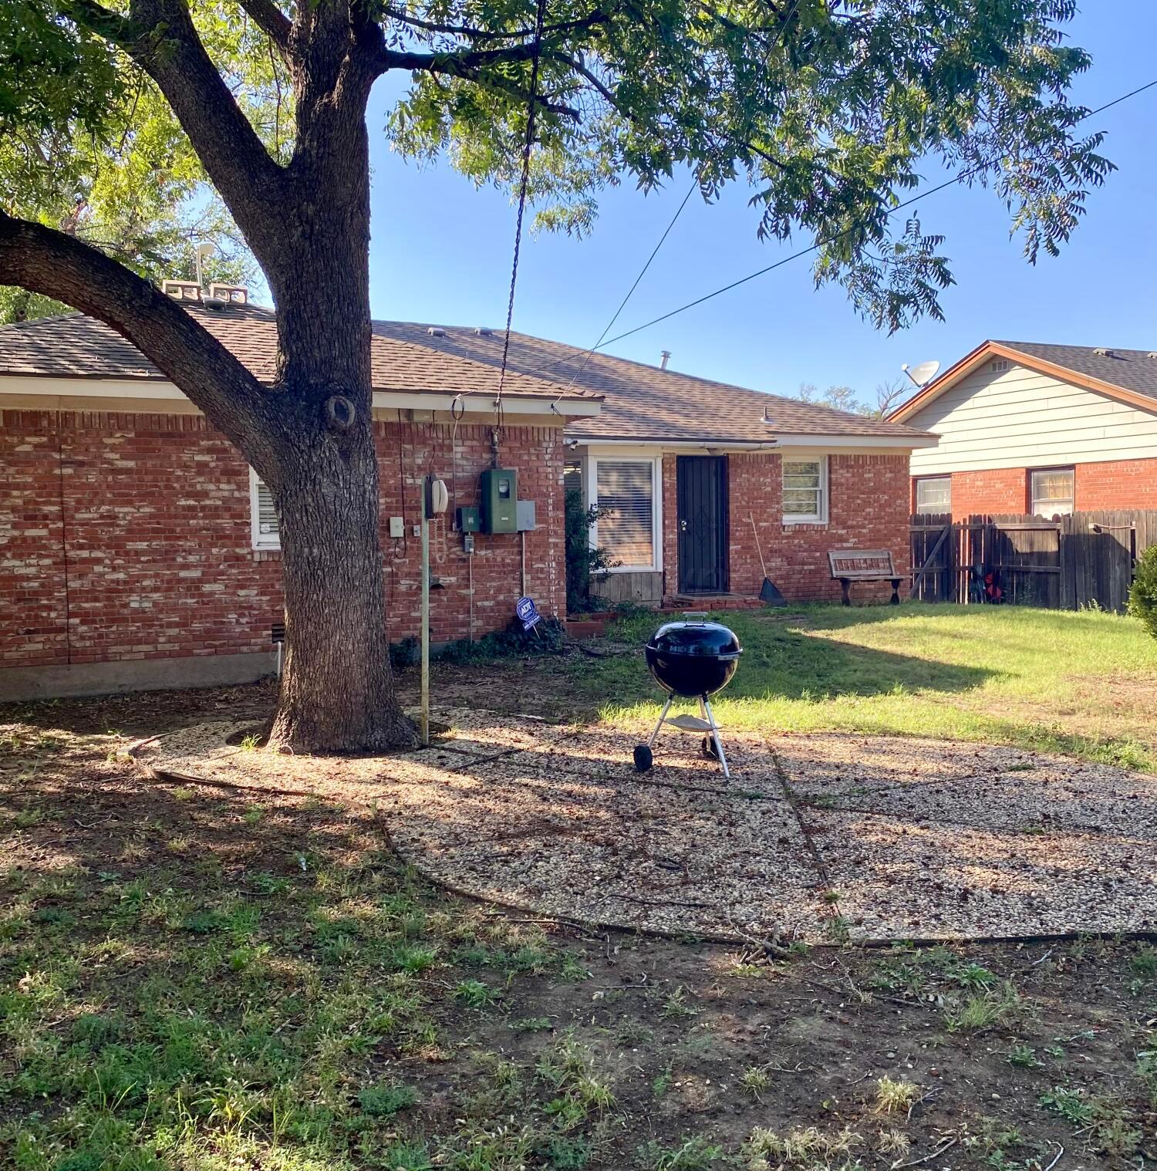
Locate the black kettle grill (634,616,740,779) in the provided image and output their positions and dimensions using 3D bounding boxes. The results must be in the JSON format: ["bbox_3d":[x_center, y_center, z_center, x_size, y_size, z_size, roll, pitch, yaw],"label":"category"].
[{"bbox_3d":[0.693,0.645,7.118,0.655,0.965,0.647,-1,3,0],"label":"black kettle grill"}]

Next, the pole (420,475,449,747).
[{"bbox_3d":[-0.982,0.176,7.908,0.183,1.842,0.100,0,3,6],"label":"pole"}]

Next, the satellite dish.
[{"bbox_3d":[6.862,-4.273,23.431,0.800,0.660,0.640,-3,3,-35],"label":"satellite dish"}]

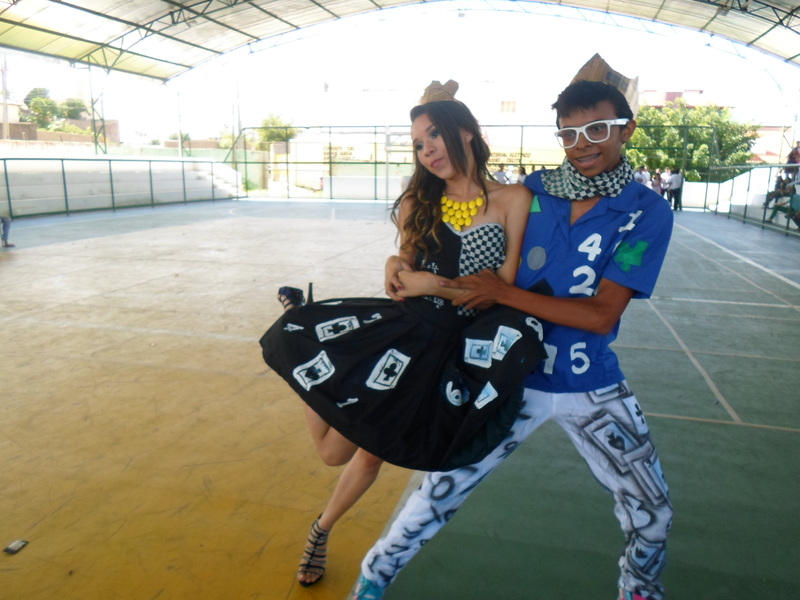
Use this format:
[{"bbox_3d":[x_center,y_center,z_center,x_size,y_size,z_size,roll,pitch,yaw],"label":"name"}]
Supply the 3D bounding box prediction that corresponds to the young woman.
[{"bbox_3d":[-0.003,0.229,1.981,0.880,1.690,0.620,4,13,14],"label":"young woman"}]

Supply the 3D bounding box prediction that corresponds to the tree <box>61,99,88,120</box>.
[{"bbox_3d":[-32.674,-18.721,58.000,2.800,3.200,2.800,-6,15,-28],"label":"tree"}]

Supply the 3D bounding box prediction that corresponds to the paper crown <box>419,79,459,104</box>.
[{"bbox_3d":[0.116,-0.625,1.740,0.115,0.090,0.115,1,13,0],"label":"paper crown"}]

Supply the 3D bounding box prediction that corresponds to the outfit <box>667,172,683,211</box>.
[{"bbox_3d":[10.832,-4.281,22.800,0.380,1.420,0.520,5,14,18],"label":"outfit"}]

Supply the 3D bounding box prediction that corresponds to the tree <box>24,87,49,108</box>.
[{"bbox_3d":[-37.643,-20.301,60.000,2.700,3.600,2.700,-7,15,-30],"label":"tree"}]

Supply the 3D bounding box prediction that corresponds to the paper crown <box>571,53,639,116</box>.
[{"bbox_3d":[0.571,-0.593,1.620,0.190,0.160,0.190,6,16,42],"label":"paper crown"}]

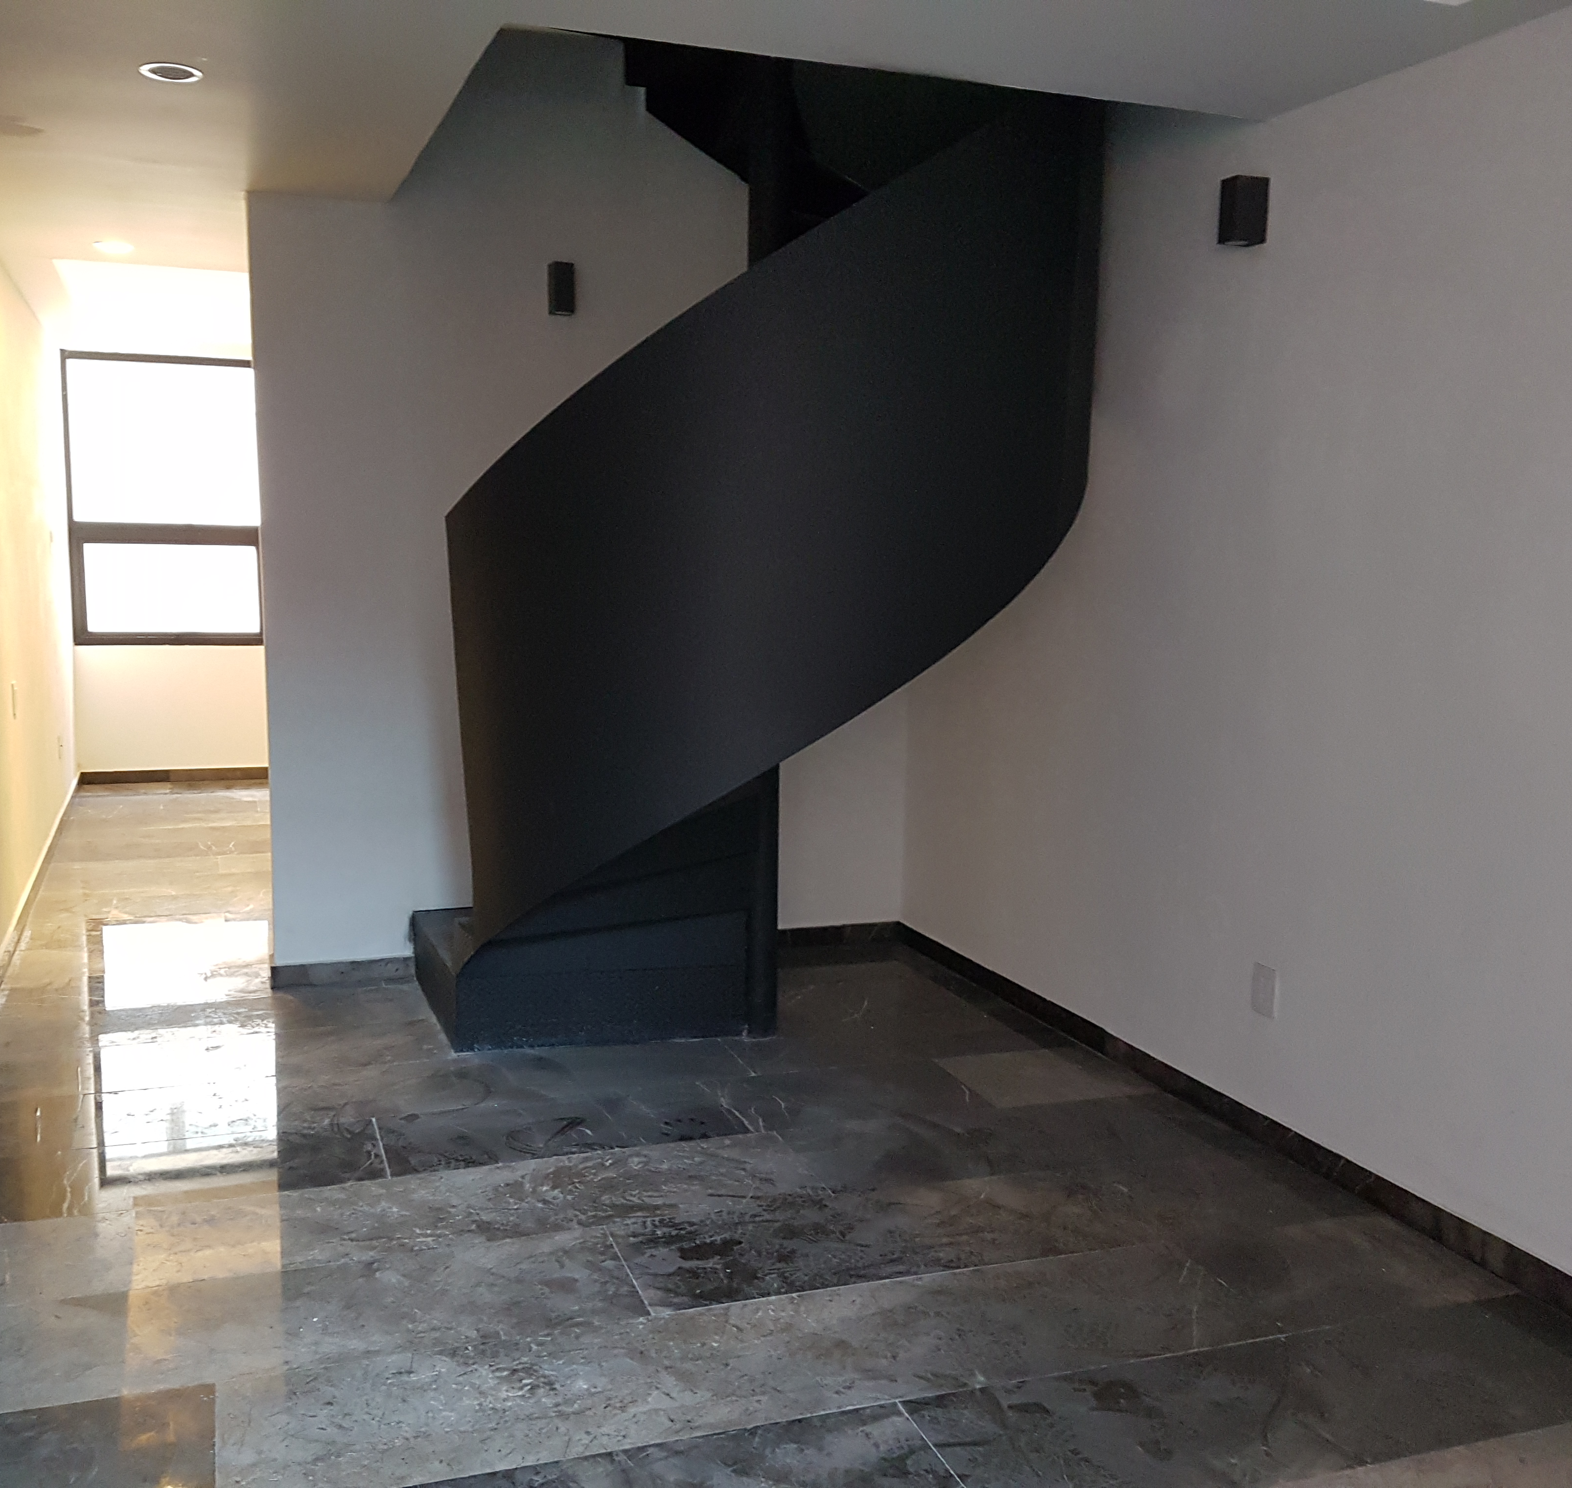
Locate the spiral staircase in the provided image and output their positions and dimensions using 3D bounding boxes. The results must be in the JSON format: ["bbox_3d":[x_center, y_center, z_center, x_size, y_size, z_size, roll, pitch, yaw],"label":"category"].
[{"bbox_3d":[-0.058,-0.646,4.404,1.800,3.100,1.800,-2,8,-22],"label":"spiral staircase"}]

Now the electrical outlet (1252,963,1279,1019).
[{"bbox_3d":[1.209,0.623,3.772,0.010,0.122,0.080,-2,8,-22],"label":"electrical outlet"}]

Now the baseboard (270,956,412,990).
[{"bbox_3d":[-1.501,0.772,5.048,0.461,0.073,0.015,-2,8,-18],"label":"baseboard"}]

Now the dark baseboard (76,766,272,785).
[{"bbox_3d":[-3.734,0.192,9.148,1.095,0.072,0.015,-2,8,-18],"label":"dark baseboard"}]

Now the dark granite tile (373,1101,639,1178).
[{"bbox_3d":[-0.722,0.997,3.781,0.592,0.015,0.396,-2,8,-18],"label":"dark granite tile"}]

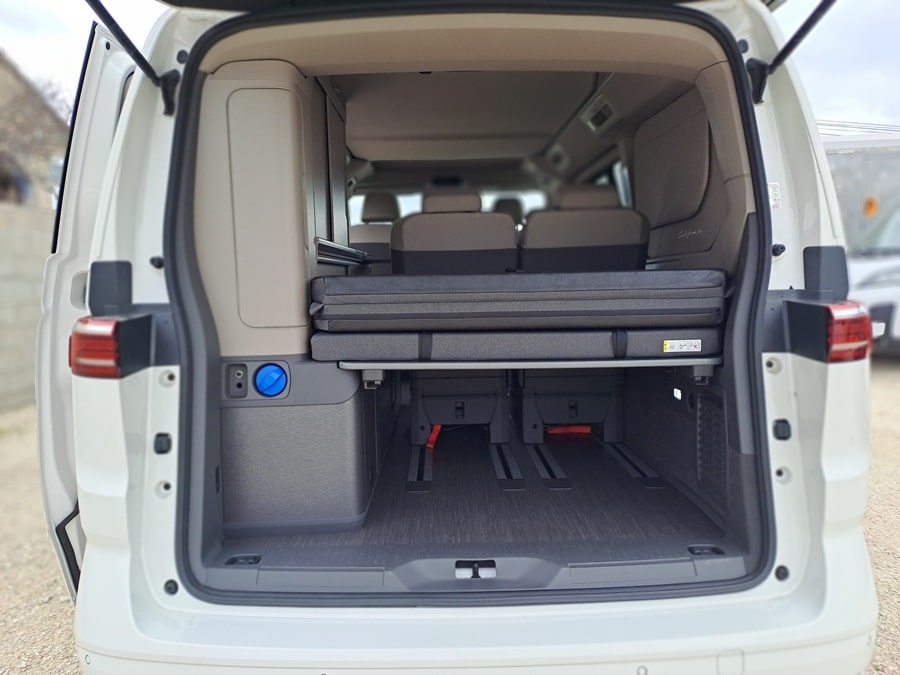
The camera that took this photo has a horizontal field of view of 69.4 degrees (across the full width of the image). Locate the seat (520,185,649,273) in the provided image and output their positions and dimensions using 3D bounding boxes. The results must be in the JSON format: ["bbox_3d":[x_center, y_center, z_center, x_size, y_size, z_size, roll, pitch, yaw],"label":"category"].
[{"bbox_3d":[0.518,-0.116,2.869,0.500,1.030,0.700,-1,6,-2],"label":"seat"}]

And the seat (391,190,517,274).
[{"bbox_3d":[0.011,-0.107,2.855,0.500,1.030,0.700,-1,6,-2],"label":"seat"}]

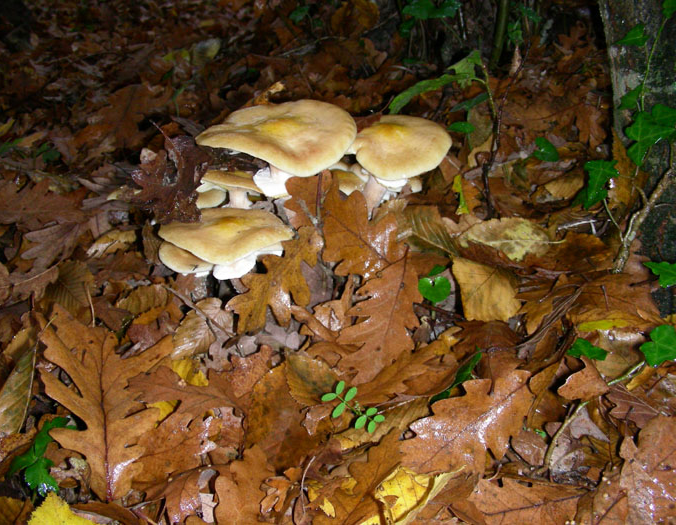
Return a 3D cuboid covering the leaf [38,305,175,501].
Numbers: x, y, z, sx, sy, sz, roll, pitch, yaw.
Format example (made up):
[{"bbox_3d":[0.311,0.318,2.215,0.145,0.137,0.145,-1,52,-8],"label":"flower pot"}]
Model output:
[{"bbox_3d":[-0.145,0.078,0.483,0.088,0.020,0.164,-9,43,-10],"label":"leaf"}]

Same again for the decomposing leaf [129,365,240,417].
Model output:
[{"bbox_3d":[-0.117,0.099,0.604,0.098,0.020,0.051,10,41,13],"label":"decomposing leaf"}]

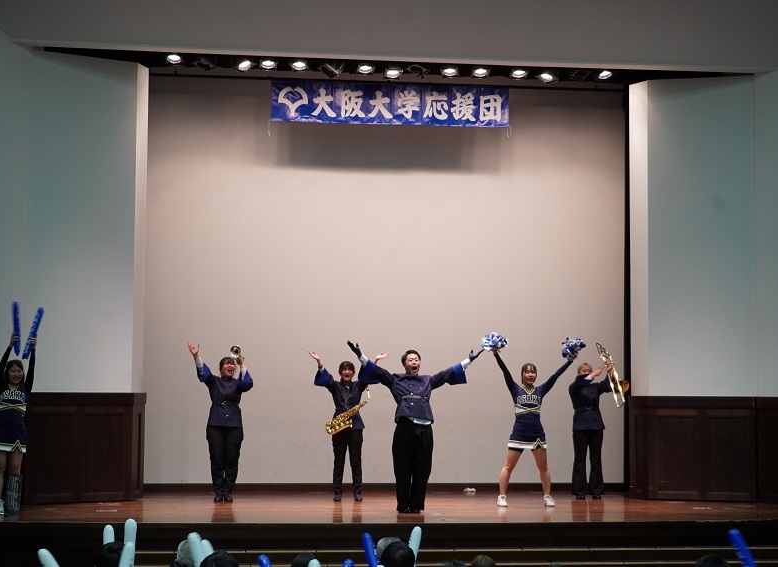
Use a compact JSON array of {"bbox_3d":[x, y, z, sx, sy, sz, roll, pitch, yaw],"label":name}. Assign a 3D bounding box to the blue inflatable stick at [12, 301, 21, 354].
[{"bbox_3d":[-3.865,0.470,14.200,0.070,0.550,0.070,-3,-3,-6],"label":"blue inflatable stick"}]

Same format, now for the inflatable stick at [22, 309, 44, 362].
[{"bbox_3d":[-3.663,0.514,14.050,0.075,0.560,0.075,19,6,-5],"label":"inflatable stick"}]

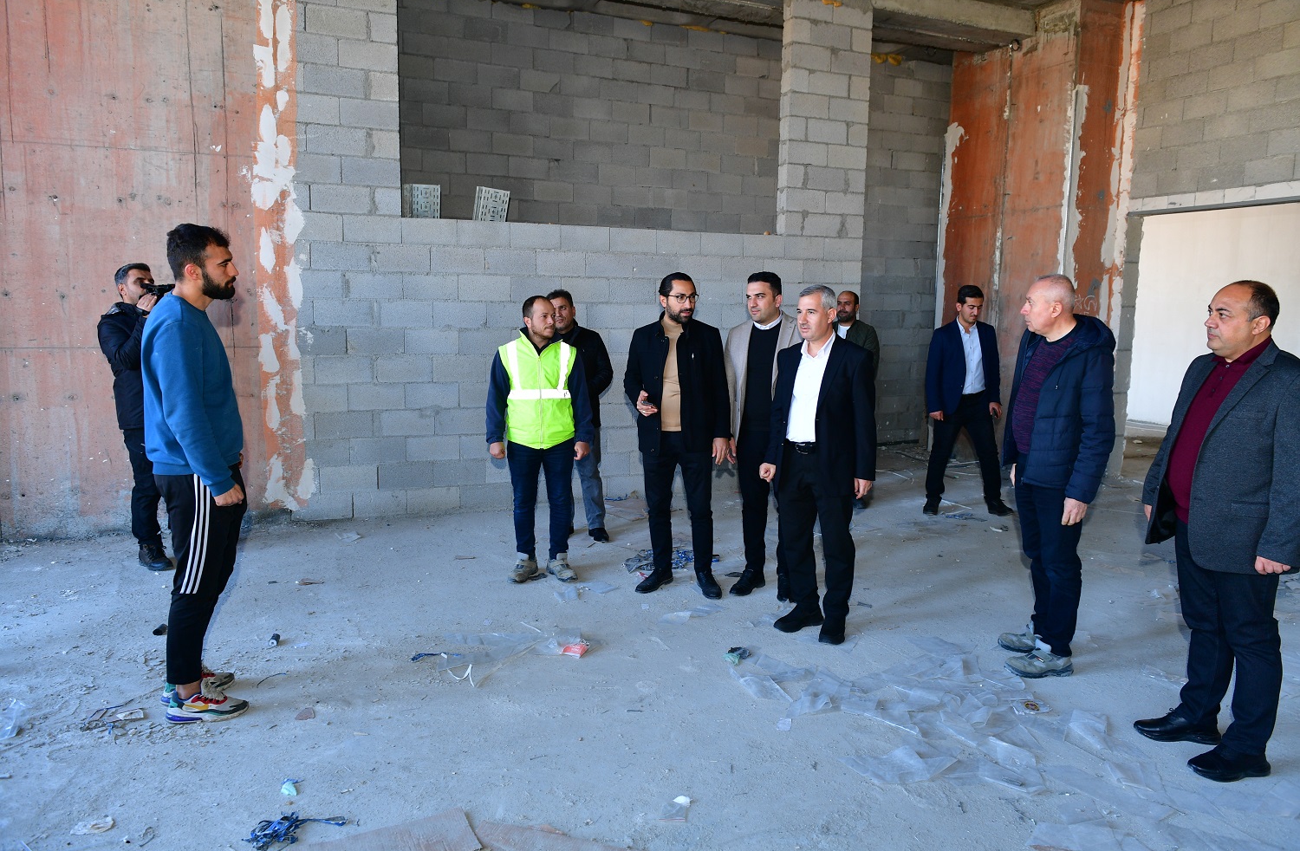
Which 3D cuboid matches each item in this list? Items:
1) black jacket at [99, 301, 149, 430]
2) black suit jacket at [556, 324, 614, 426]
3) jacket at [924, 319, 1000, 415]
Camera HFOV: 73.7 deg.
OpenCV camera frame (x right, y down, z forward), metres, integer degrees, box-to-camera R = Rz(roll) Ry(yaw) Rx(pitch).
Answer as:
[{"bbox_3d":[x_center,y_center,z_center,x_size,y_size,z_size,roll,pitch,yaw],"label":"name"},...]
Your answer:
[{"bbox_3d":[-2.989,-0.360,5.200,0.420,0.740,0.530,3,8,18],"label":"black jacket"},{"bbox_3d":[-0.554,-0.342,5.950,0.590,0.710,0.340,2,8,10],"label":"black suit jacket"},{"bbox_3d":[2.494,-0.467,6.920,0.570,0.750,0.340,-1,8,-12],"label":"jacket"}]

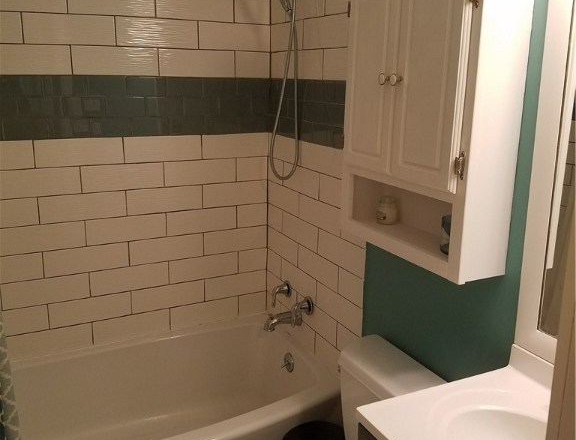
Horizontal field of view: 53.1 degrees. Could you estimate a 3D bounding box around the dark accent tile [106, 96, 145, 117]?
[{"bbox_3d":[-0.615,-0.429,2.185,0.146,0.074,0.010,-7,16,-26],"label":"dark accent tile"}]

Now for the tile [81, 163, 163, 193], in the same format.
[{"bbox_3d":[-0.620,-0.162,2.179,0.302,0.099,0.010,-7,16,-26],"label":"tile"}]

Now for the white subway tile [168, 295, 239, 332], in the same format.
[{"bbox_3d":[-0.365,0.409,2.538,0.310,0.102,0.010,-7,16,-26],"label":"white subway tile"}]

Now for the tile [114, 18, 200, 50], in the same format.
[{"bbox_3d":[-0.482,-0.692,2.138,0.306,0.101,0.010,-7,16,-26],"label":"tile"}]

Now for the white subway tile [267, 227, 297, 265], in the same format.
[{"bbox_3d":[-0.018,0.107,2.390,0.010,0.099,0.295,-6,16,-26],"label":"white subway tile"}]

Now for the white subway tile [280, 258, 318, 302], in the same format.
[{"bbox_3d":[0.047,0.242,2.311,0.010,0.101,0.296,-7,16,-26],"label":"white subway tile"}]

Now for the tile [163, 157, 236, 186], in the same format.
[{"bbox_3d":[-0.357,-0.198,2.380,0.310,0.102,0.010,-7,16,-26],"label":"tile"}]

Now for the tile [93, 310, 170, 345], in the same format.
[{"bbox_3d":[-0.644,0.441,2.402,0.310,0.102,0.010,-7,16,-26],"label":"tile"}]

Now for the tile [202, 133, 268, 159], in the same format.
[{"bbox_3d":[-0.218,-0.310,2.380,0.294,0.101,0.010,-6,16,-25],"label":"tile"}]

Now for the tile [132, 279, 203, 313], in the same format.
[{"bbox_3d":[-0.522,0.336,2.526,0.322,0.106,0.010,-7,16,-26],"label":"tile"}]

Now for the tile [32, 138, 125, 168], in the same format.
[{"bbox_3d":[-0.798,-0.261,2.223,0.322,0.106,0.010,-7,16,-26],"label":"tile"}]

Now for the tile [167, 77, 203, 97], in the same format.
[{"bbox_3d":[-0.407,-0.526,2.267,0.147,0.072,0.010,-7,16,-26],"label":"tile"}]

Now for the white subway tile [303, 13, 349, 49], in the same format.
[{"bbox_3d":[0.126,-0.624,1.920,0.010,0.099,0.299,-6,16,-26],"label":"white subway tile"}]

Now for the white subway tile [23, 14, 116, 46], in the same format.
[{"bbox_3d":[-0.748,-0.652,1.980,0.302,0.099,0.010,-7,16,-26],"label":"white subway tile"}]

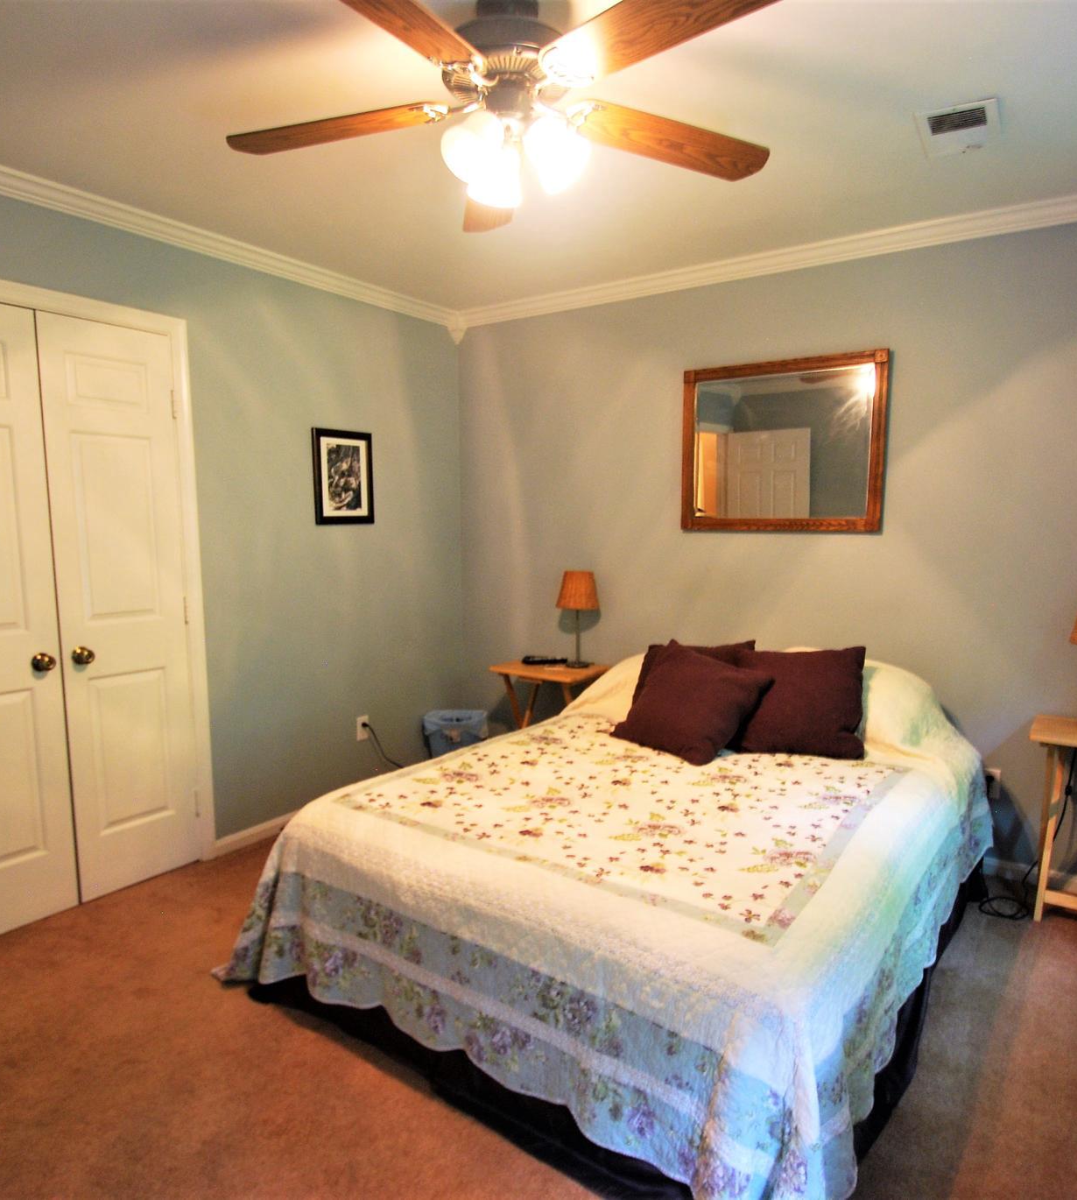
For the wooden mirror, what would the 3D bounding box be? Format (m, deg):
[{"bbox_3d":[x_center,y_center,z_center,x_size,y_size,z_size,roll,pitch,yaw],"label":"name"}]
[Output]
[{"bbox_3d":[0.987,-0.635,3.107,0.835,0.695,0.035,5,8,35],"label":"wooden mirror"}]

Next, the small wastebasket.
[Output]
[{"bbox_3d":[-0.425,0.765,3.858,0.320,0.350,0.250,0,7,0],"label":"small wastebasket"}]

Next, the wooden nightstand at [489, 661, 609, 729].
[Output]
[{"bbox_3d":[0.063,0.641,3.606,0.480,0.655,0.370,5,8,35],"label":"wooden nightstand"}]

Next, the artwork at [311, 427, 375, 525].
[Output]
[{"bbox_3d":[-0.885,-0.564,3.456,0.025,0.428,0.346,5,8,35],"label":"artwork"}]

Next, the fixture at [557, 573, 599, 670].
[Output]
[{"bbox_3d":[0.187,0.089,3.552,0.210,0.455,0.210,0,7,0],"label":"fixture"}]

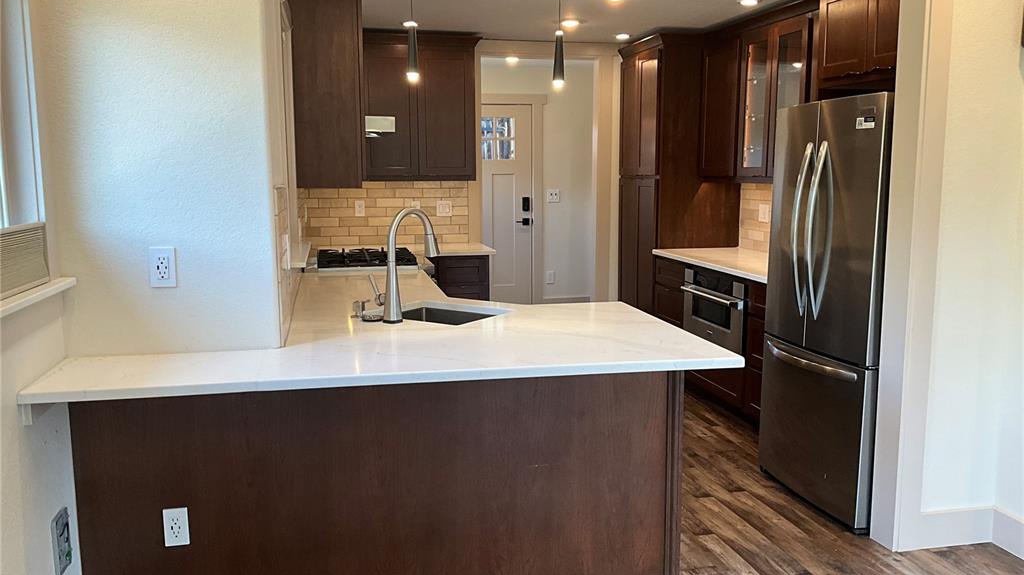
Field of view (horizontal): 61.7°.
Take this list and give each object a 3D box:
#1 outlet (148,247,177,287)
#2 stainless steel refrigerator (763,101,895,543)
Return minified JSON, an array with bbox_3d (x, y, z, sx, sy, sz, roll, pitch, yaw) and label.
[{"bbox_3d":[-1.012,-0.057,2.486,0.071,0.116,0.010,-2,8,-12],"label":"outlet"},{"bbox_3d":[1.635,0.074,3.794,0.743,1.749,0.763,-2,8,-12],"label":"stainless steel refrigerator"}]

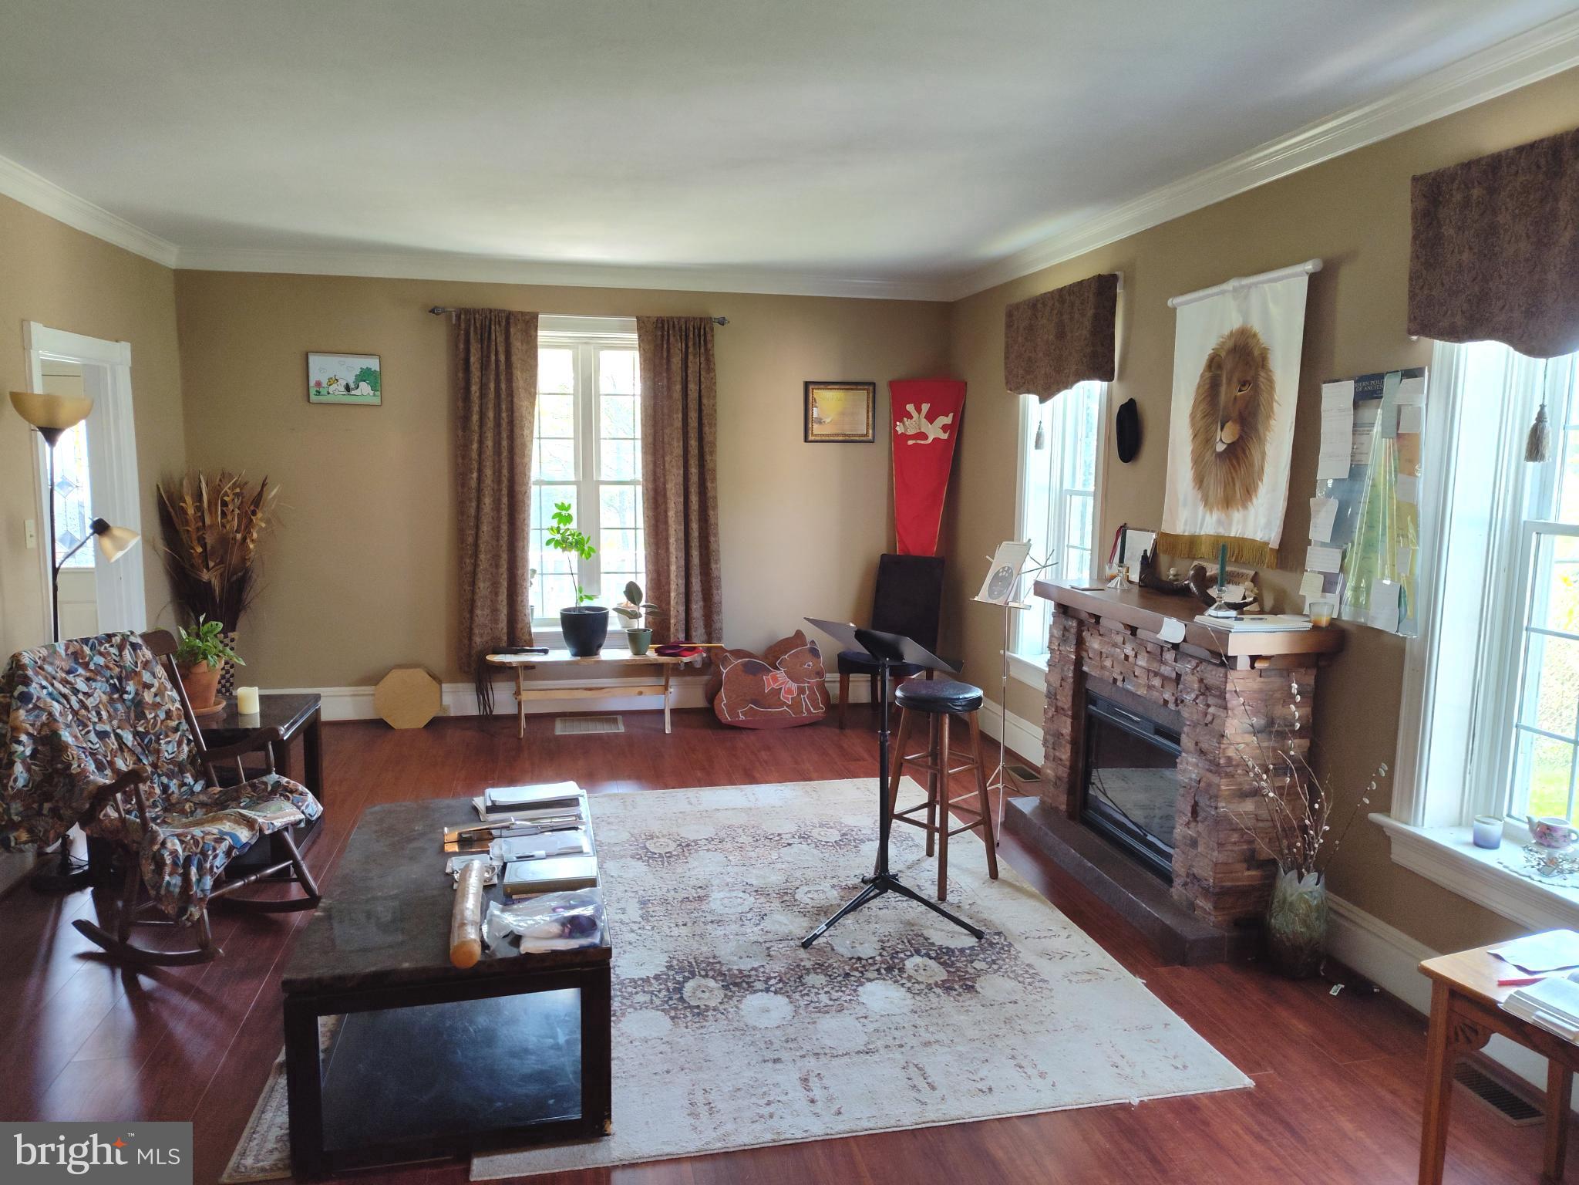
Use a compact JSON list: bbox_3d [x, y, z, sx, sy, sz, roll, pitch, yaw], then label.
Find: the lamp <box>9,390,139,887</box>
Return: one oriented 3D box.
[{"bbox_3d":[-2.583,0.192,3.861,0.390,1.810,0.280,-1,8,-12],"label":"lamp"}]

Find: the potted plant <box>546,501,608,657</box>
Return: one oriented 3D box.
[{"bbox_3d":[-1.229,-0.078,6.102,0.350,0.880,0.310,-1,8,-13],"label":"potted plant"}]

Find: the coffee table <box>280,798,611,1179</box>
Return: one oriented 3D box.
[{"bbox_3d":[-0.903,1.010,2.999,0.715,0.472,1.170,-1,8,-12],"label":"coffee table"}]

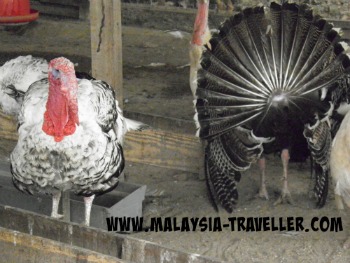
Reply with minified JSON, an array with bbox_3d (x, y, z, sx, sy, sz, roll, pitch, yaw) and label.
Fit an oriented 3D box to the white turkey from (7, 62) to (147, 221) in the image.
[{"bbox_3d":[-0.318,0.006,4.899,0.390,0.616,0.590,3,15,16],"label":"white turkey"}]

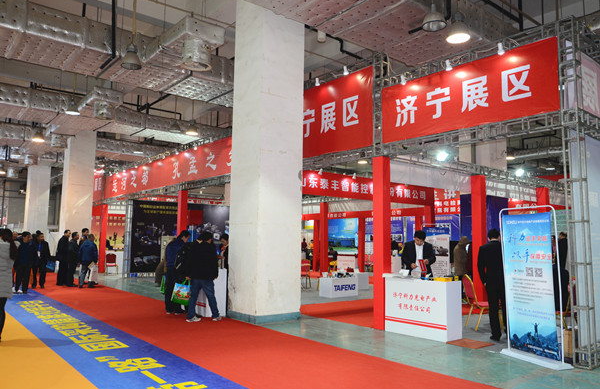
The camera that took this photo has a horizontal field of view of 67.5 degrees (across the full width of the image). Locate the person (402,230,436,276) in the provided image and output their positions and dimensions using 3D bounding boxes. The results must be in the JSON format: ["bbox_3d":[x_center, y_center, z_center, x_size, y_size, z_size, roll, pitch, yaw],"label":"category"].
[{"bbox_3d":[2.176,1.538,8.208,0.580,1.710,0.420,-2,-6,24],"label":"person"}]

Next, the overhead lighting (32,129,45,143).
[{"bbox_3d":[-10.478,-2.446,18.000,0.500,0.580,0.500,5,-7,-41],"label":"overhead lighting"}]

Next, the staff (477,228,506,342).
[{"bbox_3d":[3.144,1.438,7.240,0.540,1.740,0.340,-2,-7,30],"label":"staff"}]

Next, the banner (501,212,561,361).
[{"bbox_3d":[3.097,1.186,5.990,0.280,1.980,0.880,4,-7,-25],"label":"banner"}]

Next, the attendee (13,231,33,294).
[{"bbox_3d":[-7.479,1.832,12.172,0.530,1.640,0.380,5,-7,-40],"label":"attendee"}]

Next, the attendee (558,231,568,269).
[{"bbox_3d":[6.030,1.756,10.215,0.500,1.750,0.350,3,-6,-23],"label":"attendee"}]

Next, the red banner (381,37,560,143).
[{"bbox_3d":[2.456,-1.509,7.024,0.050,1.010,2.930,6,-8,-41],"label":"red banner"}]

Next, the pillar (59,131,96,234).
[{"bbox_3d":[-9.744,0.331,19.622,1.050,6.000,1.050,5,-7,-41],"label":"pillar"}]

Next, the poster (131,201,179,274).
[{"bbox_3d":[-5.496,1.646,17.523,2.088,2.702,0.060,5,-7,-41],"label":"poster"}]

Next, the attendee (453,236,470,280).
[{"bbox_3d":[4.151,1.901,11.447,0.380,1.650,0.500,3,-6,-21],"label":"attendee"}]

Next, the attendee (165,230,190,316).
[{"bbox_3d":[-2.542,1.612,9.355,0.500,1.660,0.550,-5,-8,44],"label":"attendee"}]

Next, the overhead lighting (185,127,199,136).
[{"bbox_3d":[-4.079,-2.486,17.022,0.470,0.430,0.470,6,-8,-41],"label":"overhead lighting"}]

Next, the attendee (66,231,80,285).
[{"bbox_3d":[-7.000,2.007,13.986,0.380,1.670,0.500,3,-6,-23],"label":"attendee"}]

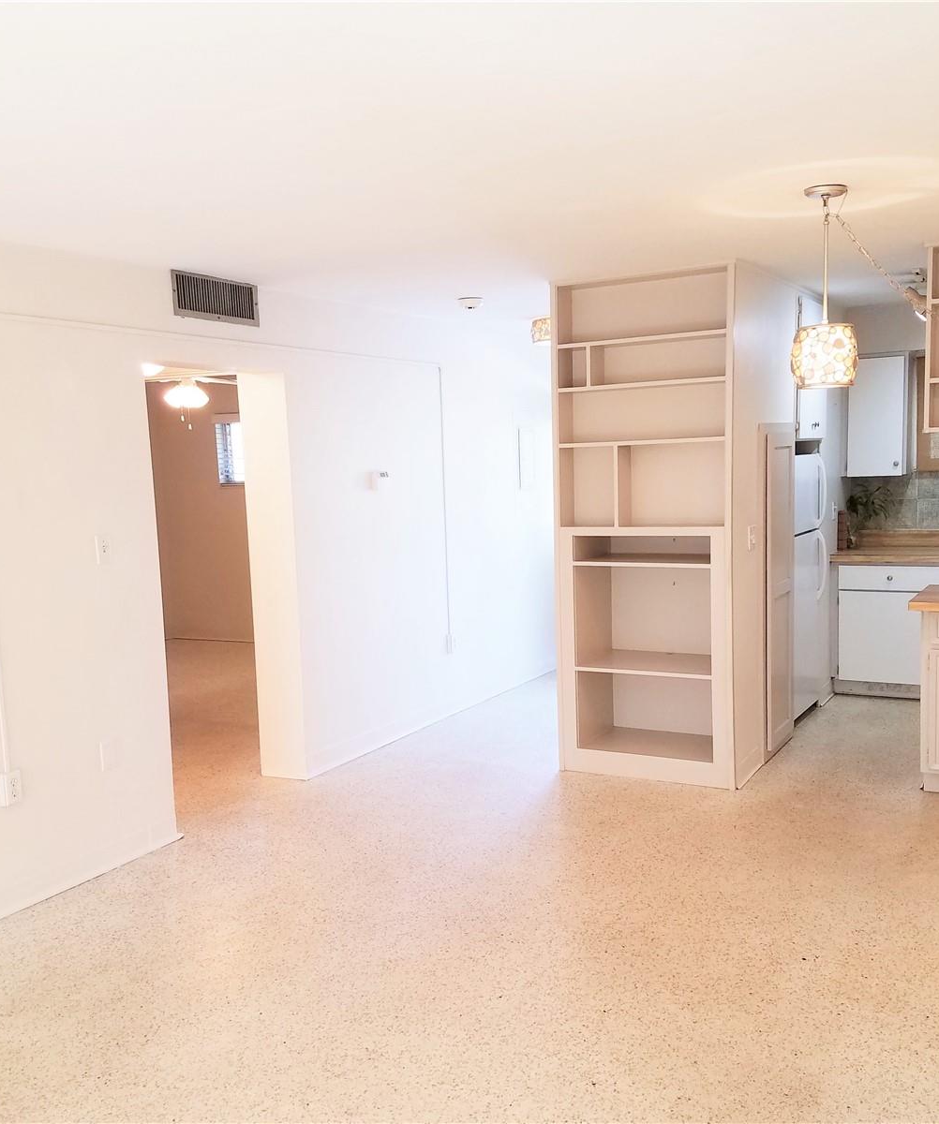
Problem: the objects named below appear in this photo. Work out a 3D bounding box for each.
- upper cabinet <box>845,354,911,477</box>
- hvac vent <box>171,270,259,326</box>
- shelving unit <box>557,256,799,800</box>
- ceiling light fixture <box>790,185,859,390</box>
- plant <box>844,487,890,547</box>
[{"bbox_3d":[2.682,-0.965,7.403,0.395,0.792,0.360,1,6,29],"label":"upper cabinet"},{"bbox_3d":[-1.130,-1.190,5.100,0.025,0.193,0.575,1,6,29],"label":"hvac vent"},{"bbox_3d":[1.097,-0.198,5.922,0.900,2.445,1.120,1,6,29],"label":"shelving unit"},{"bbox_3d":[1.173,-0.900,3.711,0.216,0.640,0.216,1,6,29],"label":"ceiling light fixture"},{"bbox_3d":[2.655,-0.300,7.516,0.290,0.425,0.280,1,6,29],"label":"plant"}]

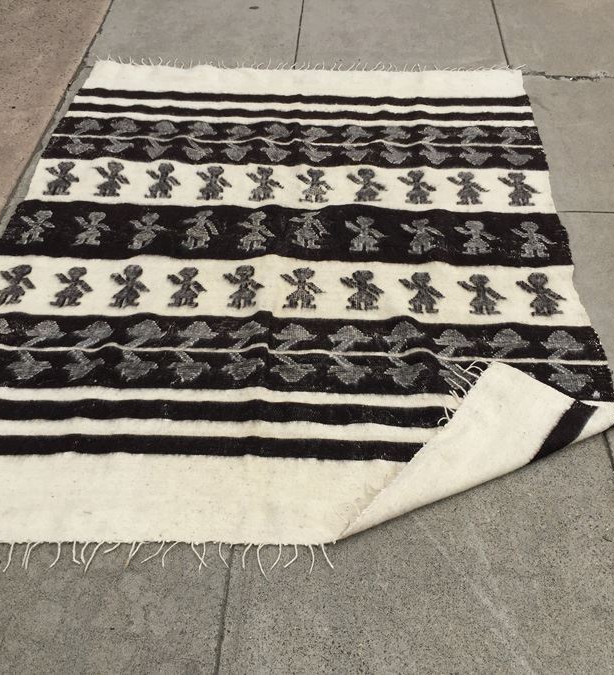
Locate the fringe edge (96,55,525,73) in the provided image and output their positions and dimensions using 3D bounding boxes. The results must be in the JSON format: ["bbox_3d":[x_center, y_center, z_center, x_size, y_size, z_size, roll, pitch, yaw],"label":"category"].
[{"bbox_3d":[0.003,-1.141,3.139,1.800,0.016,0.105,2,47,2],"label":"fringe edge"}]

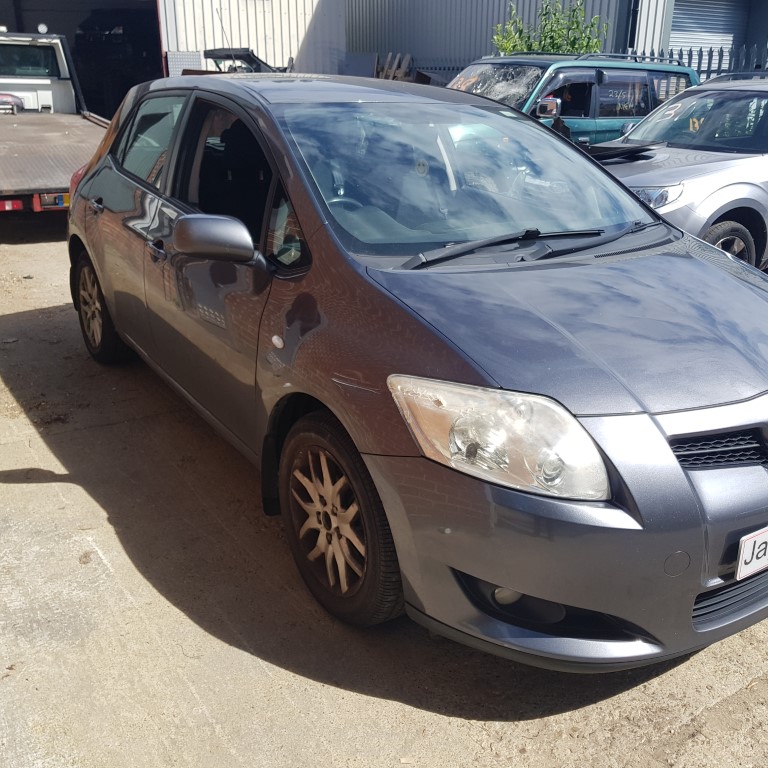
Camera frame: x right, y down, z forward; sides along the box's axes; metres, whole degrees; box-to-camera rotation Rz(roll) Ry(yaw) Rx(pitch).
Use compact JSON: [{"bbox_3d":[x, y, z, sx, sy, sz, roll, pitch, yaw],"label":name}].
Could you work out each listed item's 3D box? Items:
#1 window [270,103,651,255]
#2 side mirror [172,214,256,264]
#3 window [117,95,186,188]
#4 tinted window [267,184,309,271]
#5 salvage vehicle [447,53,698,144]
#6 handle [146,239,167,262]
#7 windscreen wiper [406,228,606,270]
[{"bbox_3d":[0.334,-0.694,2.633,1.360,0.110,0.930,-11,52,-31],"label":"window"},{"bbox_3d":[-0.464,-0.409,2.191,0.240,0.155,0.140,-11,24,-31],"label":"side mirror"},{"bbox_3d":[-1.012,-1.064,3.335,0.050,0.370,0.760,16,9,-37],"label":"window"},{"bbox_3d":[-0.254,-0.447,2.218,0.040,0.240,0.275,14,7,-44],"label":"tinted window"},{"bbox_3d":[1.843,-3.084,9.583,4.700,1.880,1.800,-12,24,-32],"label":"salvage vehicle"},{"bbox_3d":[-0.867,-0.503,2.931,0.055,0.055,0.200,-11,24,-31],"label":"handle"},{"bbox_3d":[0.392,-0.419,2.340,0.760,0.095,0.120,-11,24,-31],"label":"windscreen wiper"}]

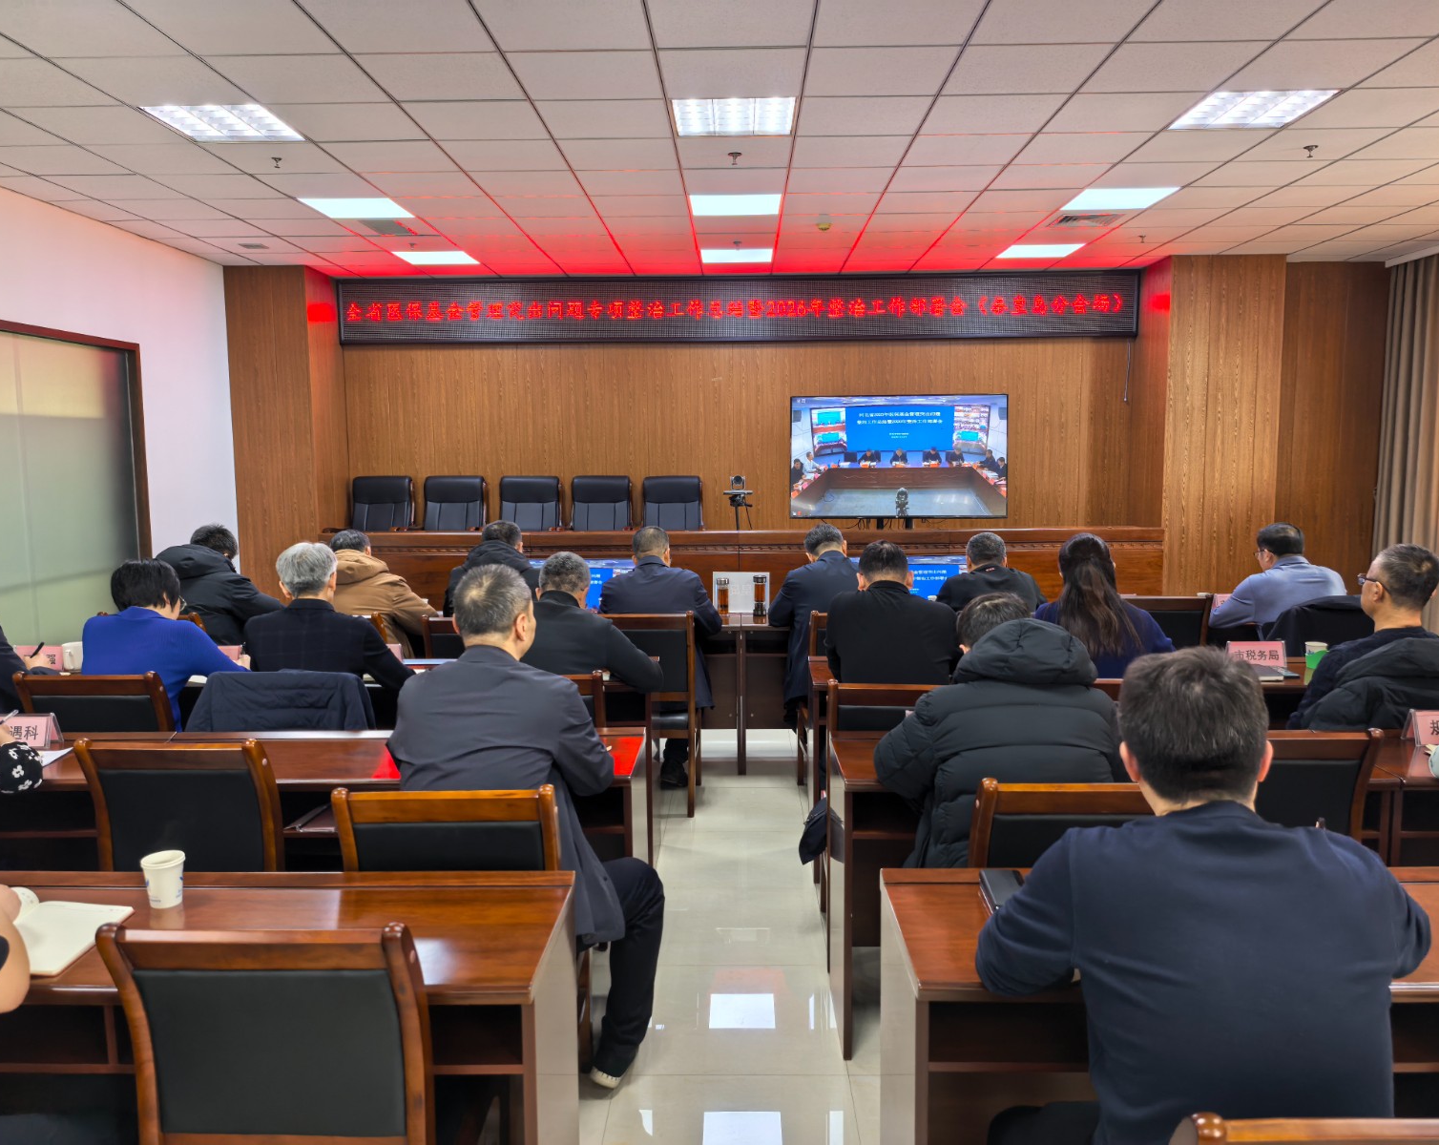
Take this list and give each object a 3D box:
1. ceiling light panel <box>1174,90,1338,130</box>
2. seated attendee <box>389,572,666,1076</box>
[{"bbox_3d":[2.543,-2.228,5.072,0.600,0.050,0.580,0,6,1],"label":"ceiling light panel"},{"bbox_3d":[-0.469,0.654,2.733,0.620,1.360,0.750,0,7,7],"label":"seated attendee"}]

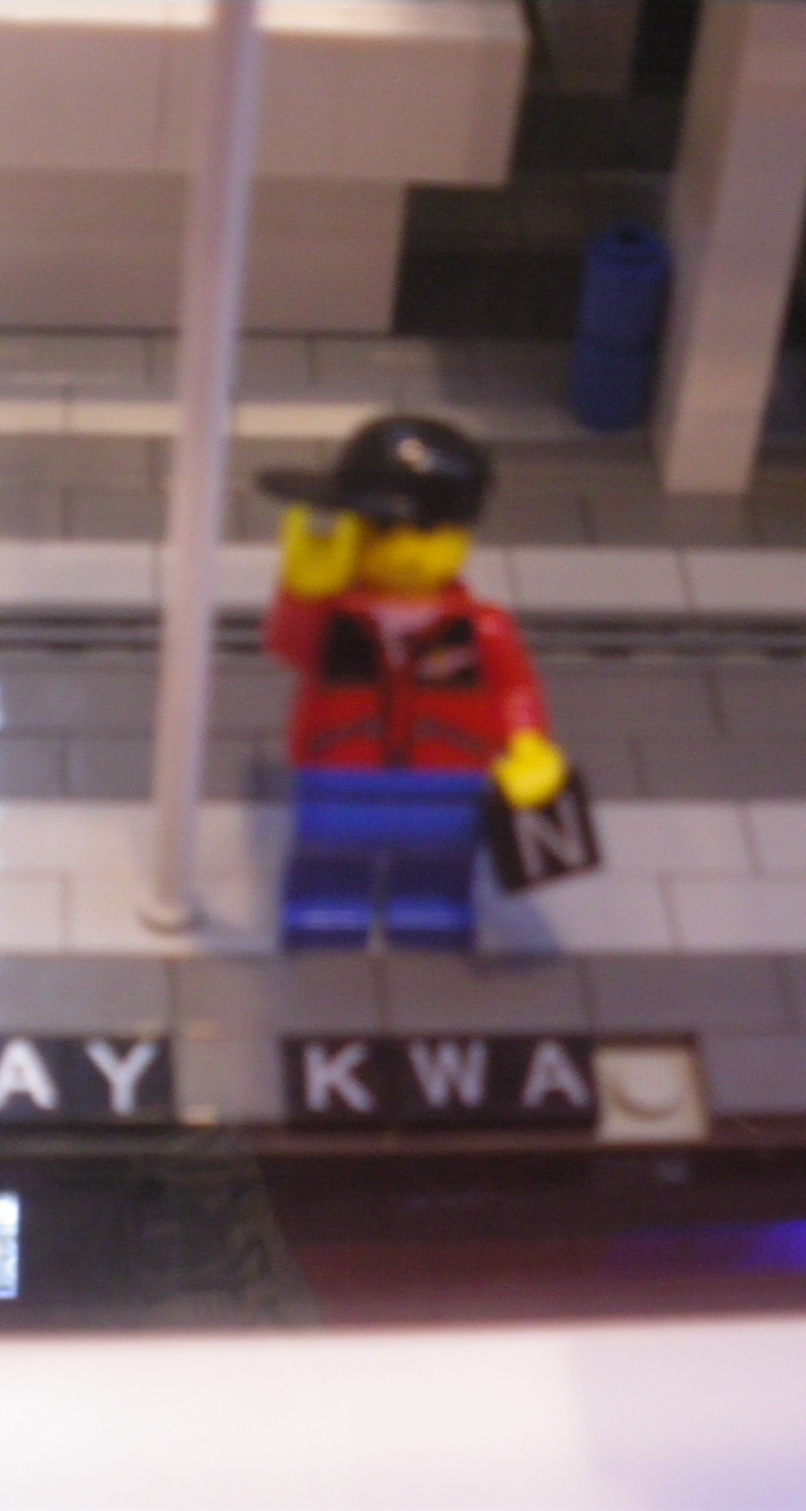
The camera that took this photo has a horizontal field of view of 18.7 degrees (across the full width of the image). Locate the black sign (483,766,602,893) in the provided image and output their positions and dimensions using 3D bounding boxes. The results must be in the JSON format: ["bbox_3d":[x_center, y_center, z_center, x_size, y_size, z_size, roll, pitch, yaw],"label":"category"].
[{"bbox_3d":[0.010,0.006,0.188,0.008,0.003,0.008,-13,89,-23],"label":"black sign"}]

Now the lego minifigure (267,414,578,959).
[{"bbox_3d":[0.001,-0.005,0.180,0.024,0.042,0.015,0,46,-7],"label":"lego minifigure"}]

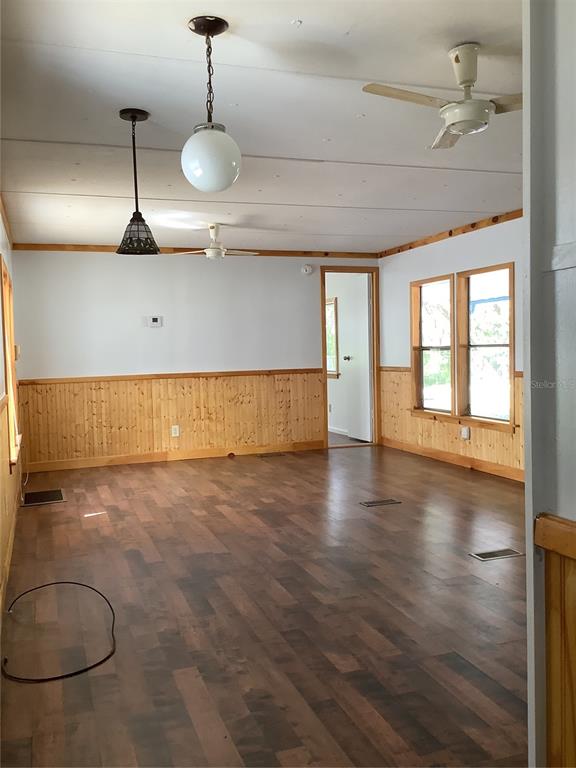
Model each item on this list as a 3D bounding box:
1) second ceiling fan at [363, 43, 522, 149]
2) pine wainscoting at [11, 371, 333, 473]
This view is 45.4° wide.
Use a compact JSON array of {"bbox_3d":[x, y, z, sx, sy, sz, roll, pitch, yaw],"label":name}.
[{"bbox_3d":[0.659,-1.091,2.567,0.860,0.310,0.890,-3,4,-29],"label":"second ceiling fan"},{"bbox_3d":[-1.126,0.363,7.498,3.280,0.950,0.035,-3,3,-19],"label":"pine wainscoting"}]

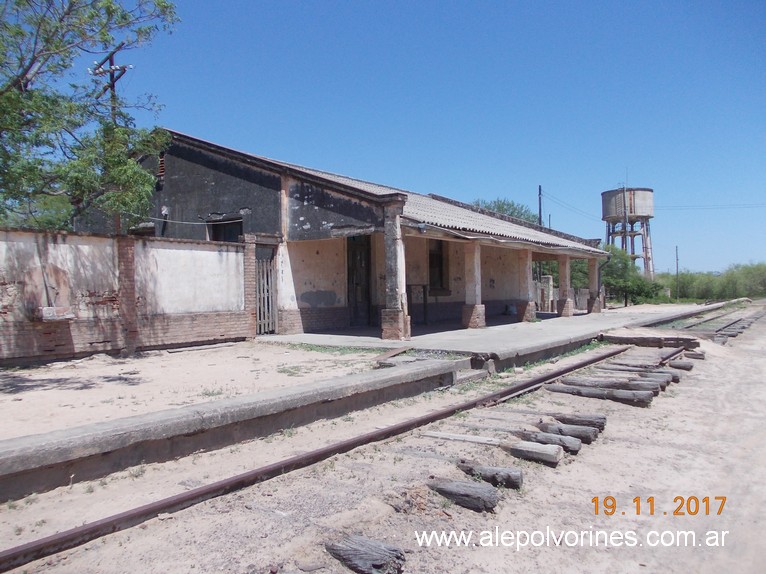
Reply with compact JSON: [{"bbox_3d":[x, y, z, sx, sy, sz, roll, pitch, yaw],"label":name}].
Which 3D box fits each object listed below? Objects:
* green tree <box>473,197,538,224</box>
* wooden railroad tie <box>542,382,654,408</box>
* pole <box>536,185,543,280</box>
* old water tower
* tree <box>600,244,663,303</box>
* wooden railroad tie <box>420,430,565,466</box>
[{"bbox_3d":[8.850,-2.196,43.680,6.240,7.696,6.760,-1,-1,35],"label":"green tree"},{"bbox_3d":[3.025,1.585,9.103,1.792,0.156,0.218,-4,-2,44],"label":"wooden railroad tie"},{"bbox_3d":[10.049,-2.503,39.520,0.208,8.060,0.208,-1,-1,35],"label":"pole"},{"bbox_3d":[31.804,-5.503,80.080,6.240,14.664,6.240,-1,-1,35],"label":"old water tower"},{"bbox_3d":[18.807,-0.855,47.840,4.992,4.680,5.408,-1,-1,35],"label":"tree"},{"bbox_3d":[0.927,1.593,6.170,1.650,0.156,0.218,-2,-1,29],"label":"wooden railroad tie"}]

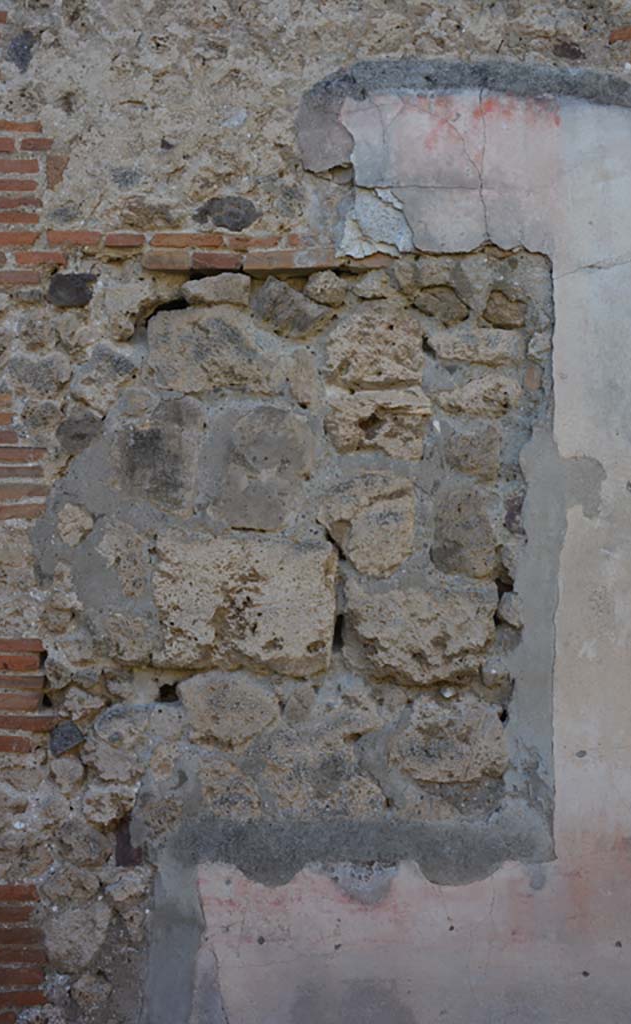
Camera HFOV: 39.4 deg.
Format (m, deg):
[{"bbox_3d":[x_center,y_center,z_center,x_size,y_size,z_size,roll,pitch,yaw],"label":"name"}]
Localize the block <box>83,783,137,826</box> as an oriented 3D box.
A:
[{"bbox_3d":[-0.569,0.808,2.436,0.148,0.120,0.100,0,-2,0],"label":"block"}]

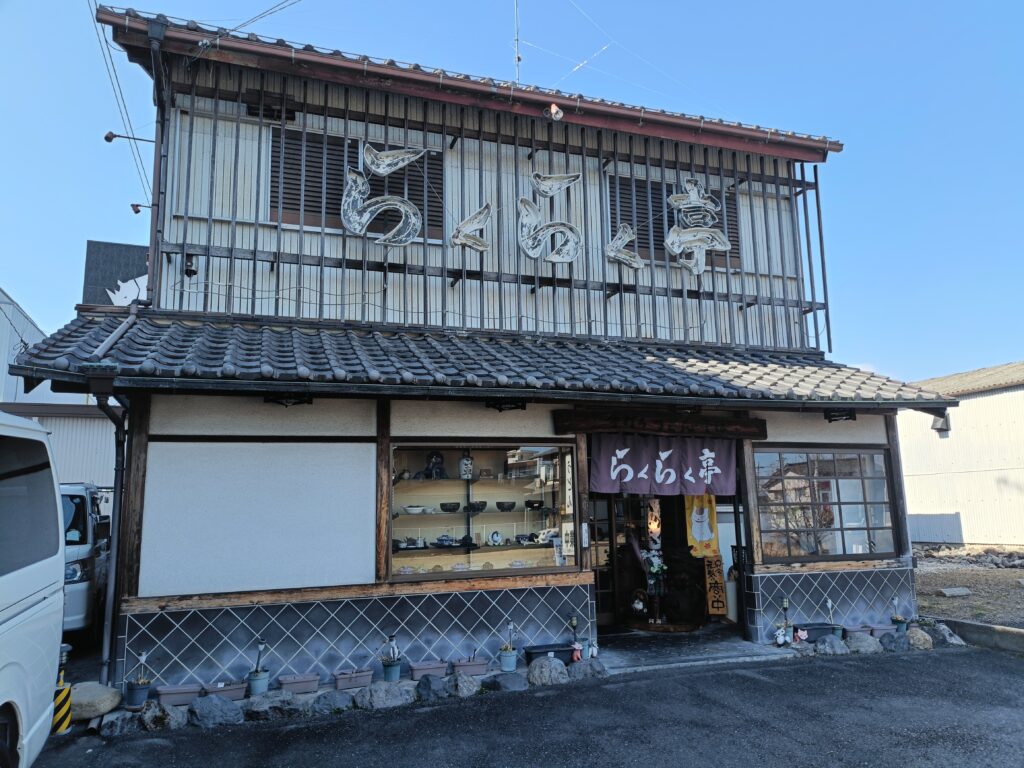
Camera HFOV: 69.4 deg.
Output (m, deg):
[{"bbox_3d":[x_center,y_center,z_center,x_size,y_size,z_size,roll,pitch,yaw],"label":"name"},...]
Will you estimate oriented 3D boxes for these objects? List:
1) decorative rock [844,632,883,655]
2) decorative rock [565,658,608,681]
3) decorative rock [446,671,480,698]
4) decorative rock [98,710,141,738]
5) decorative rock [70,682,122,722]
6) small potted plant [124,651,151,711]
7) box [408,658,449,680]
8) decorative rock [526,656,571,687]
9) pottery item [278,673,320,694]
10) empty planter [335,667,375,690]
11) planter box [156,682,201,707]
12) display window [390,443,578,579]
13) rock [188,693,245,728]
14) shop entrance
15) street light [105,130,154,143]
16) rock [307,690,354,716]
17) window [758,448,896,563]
[{"bbox_3d":[3.323,2.441,7.005,0.340,0.165,0.260,2,-9,-20],"label":"decorative rock"},{"bbox_3d":[0.639,2.379,6.200,0.345,0.130,0.250,2,-9,-20],"label":"decorative rock"},{"bbox_3d":[-0.377,2.344,5.810,0.275,0.165,0.210,2,-9,-20],"label":"decorative rock"},{"bbox_3d":[-2.694,2.356,5.127,0.272,0.146,0.190,2,-10,-19],"label":"decorative rock"},{"bbox_3d":[-2.934,2.231,5.191,0.360,0.245,0.280,2,-9,-19],"label":"decorative rock"},{"bbox_3d":[-2.716,2.154,5.379,0.146,0.392,0.146,2,-10,-19],"label":"small potted plant"},{"bbox_3d":[-0.660,2.250,5.841,0.290,0.125,0.150,2,-9,-19],"label":"box"},{"bbox_3d":[0.312,2.414,6.209,0.358,0.207,0.269,2,-10,-19],"label":"decorative rock"},{"bbox_3d":[-1.611,2.273,5.600,0.298,0.115,0.155,2,-9,-20],"label":"pottery item"},{"bbox_3d":[-1.238,2.287,5.737,0.303,0.115,0.155,2,-9,-20],"label":"empty planter"},{"bbox_3d":[-2.384,2.243,5.316,0.300,0.118,0.155,2,-9,-20],"label":"planter box"},{"bbox_3d":[-0.216,1.091,6.440,1.705,1.130,0.160,2,-9,-19],"label":"display window"},{"bbox_3d":[-2.128,2.363,5.341,0.368,0.196,0.239,2,-10,-19],"label":"rock"},{"bbox_3d":[1.497,1.716,7.137,1.690,1.420,0.400,2,-9,-19],"label":"shop entrance"},{"bbox_3d":[-3.808,-2.485,7.480,0.580,0.104,0.097,2,-10,-19],"label":"street light"},{"bbox_3d":[-1.362,2.410,5.596,0.327,0.156,0.229,2,-10,-19],"label":"rock"},{"bbox_3d":[3.255,1.249,7.647,1.750,1.120,0.110,2,-9,-19],"label":"window"}]

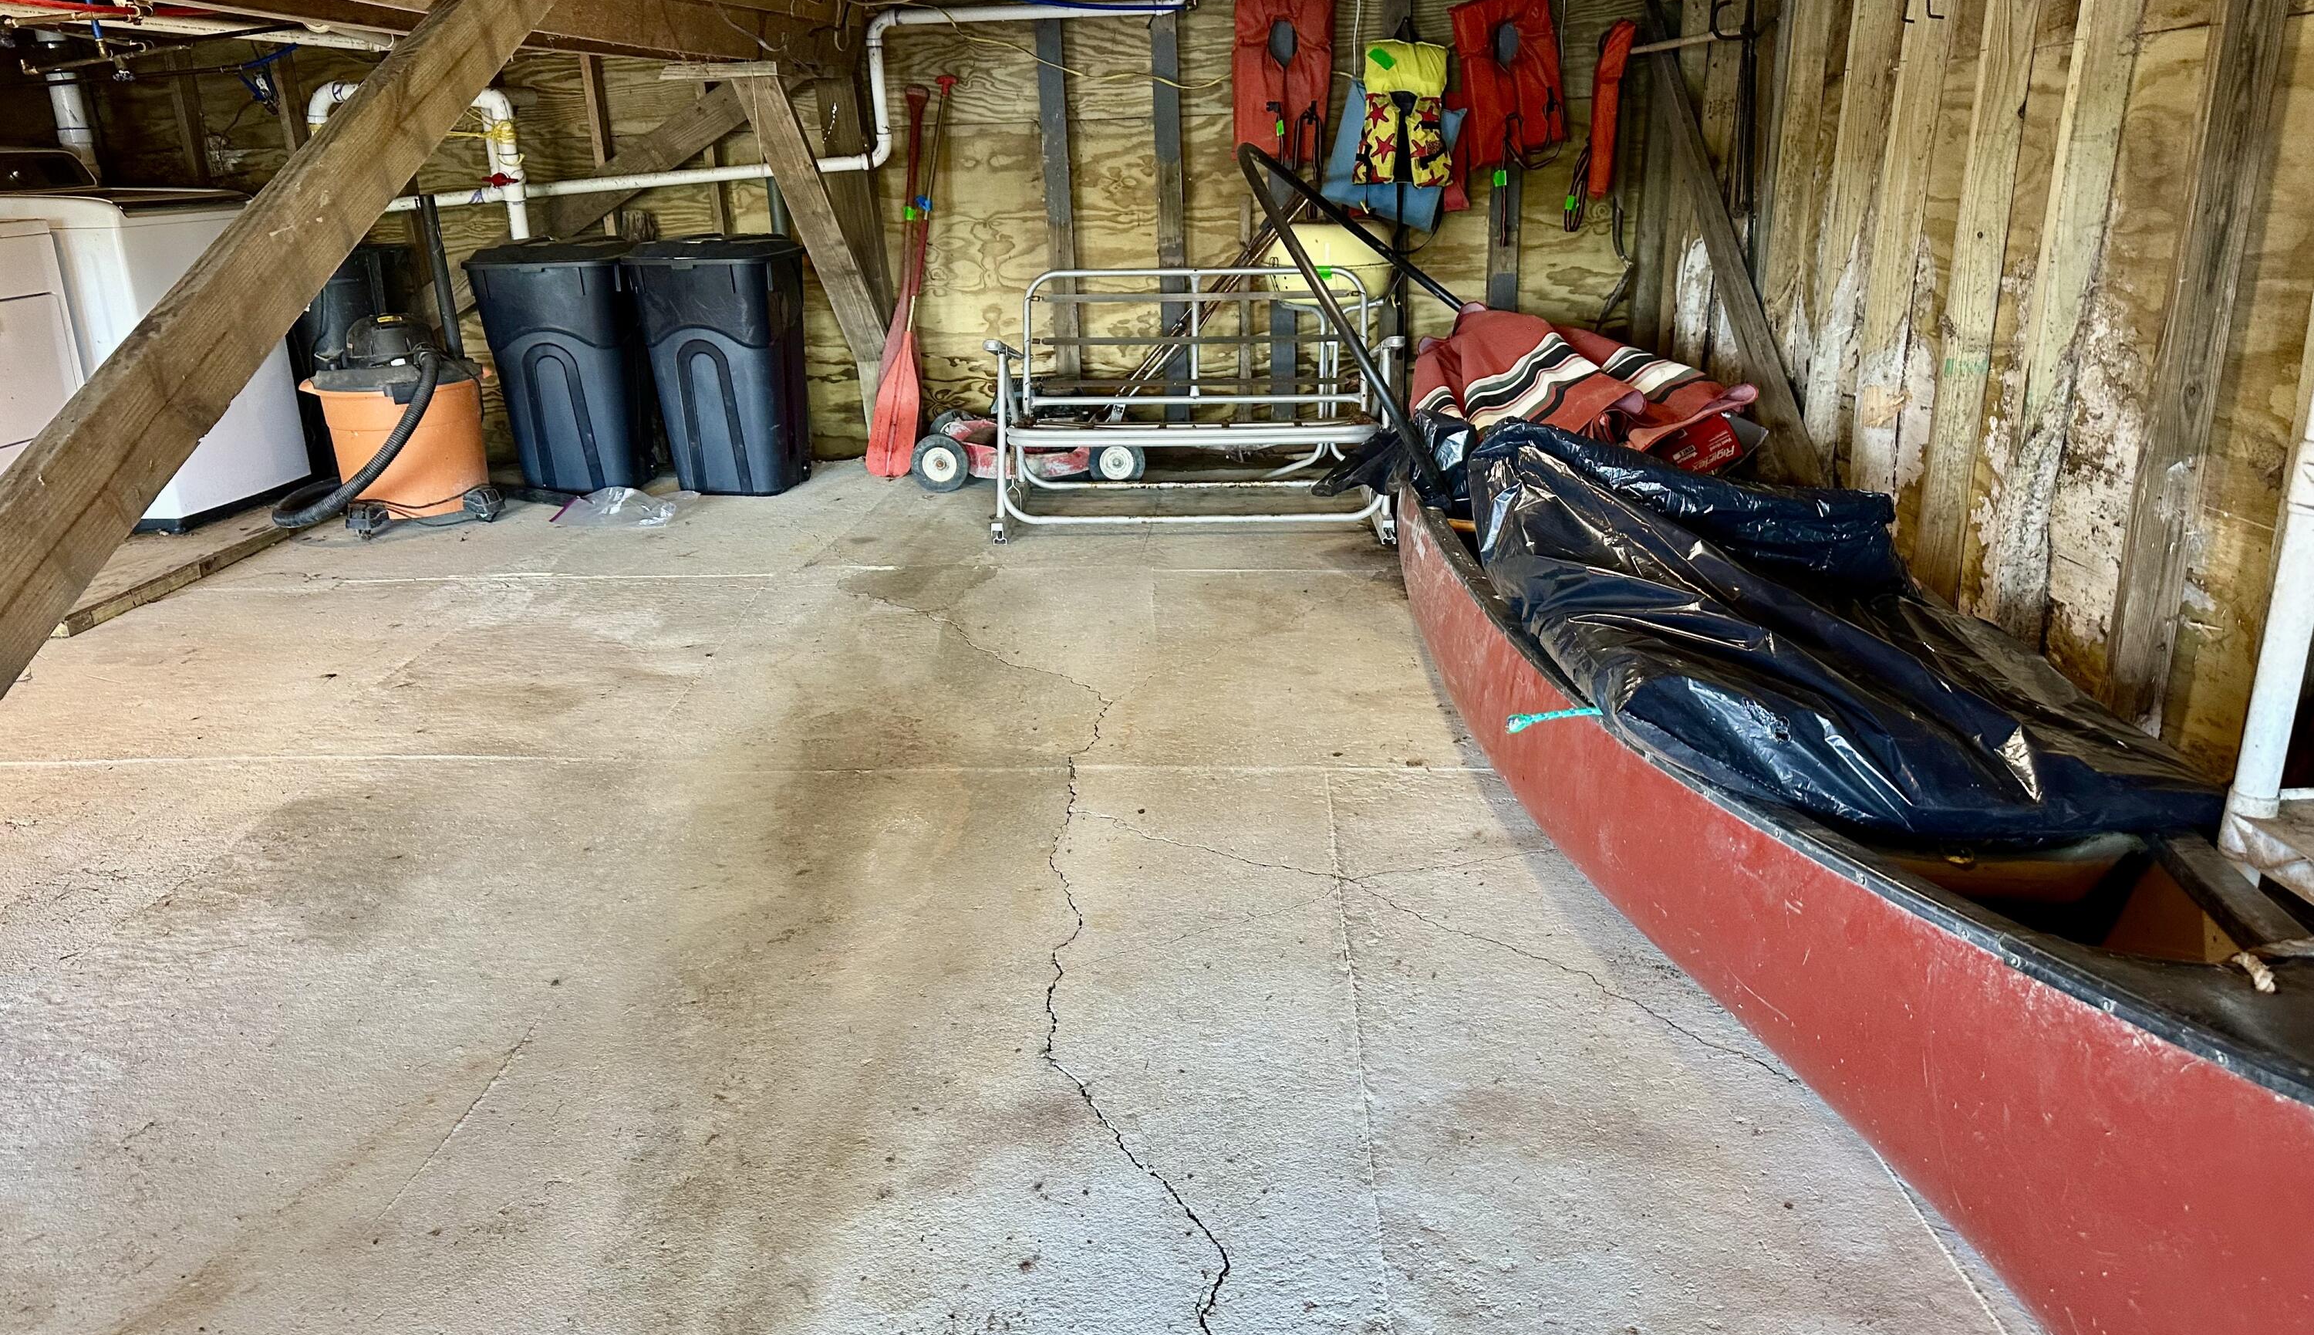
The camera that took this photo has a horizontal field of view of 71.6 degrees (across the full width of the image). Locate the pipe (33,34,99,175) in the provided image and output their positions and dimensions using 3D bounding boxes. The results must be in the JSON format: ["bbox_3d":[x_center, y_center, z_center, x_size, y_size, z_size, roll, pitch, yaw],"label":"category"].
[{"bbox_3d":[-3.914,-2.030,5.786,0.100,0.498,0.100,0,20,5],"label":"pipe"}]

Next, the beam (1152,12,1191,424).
[{"bbox_3d":[0.052,-1.642,5.885,0.089,1.500,0.040,0,20,5],"label":"beam"}]

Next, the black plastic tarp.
[{"bbox_3d":[1.024,-0.141,2.669,0.840,0.300,1.530,0,20,5],"label":"black plastic tarp"}]

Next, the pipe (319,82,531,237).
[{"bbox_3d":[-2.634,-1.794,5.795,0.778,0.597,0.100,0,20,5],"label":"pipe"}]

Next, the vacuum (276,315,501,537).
[{"bbox_3d":[-2.515,-0.835,5.354,0.660,0.680,0.570,-7,20,-14],"label":"vacuum"}]

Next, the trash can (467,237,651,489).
[{"bbox_3d":[-2.067,-1.101,5.795,0.500,0.850,0.580,-2,20,1],"label":"trash can"}]

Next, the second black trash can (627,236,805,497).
[{"bbox_3d":[-1.474,-1.081,5.678,0.500,0.850,0.580,-2,20,1],"label":"second black trash can"}]

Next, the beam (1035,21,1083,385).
[{"bbox_3d":[-0.353,-1.654,5.915,0.089,1.450,0.040,0,20,5],"label":"beam"}]

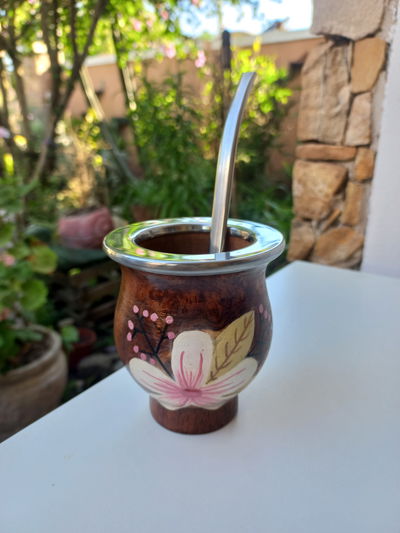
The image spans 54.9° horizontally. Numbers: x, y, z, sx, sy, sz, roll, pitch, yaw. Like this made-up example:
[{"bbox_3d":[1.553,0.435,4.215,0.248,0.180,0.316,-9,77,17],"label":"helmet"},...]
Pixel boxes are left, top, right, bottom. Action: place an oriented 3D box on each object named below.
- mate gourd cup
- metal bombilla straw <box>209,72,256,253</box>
[{"bbox_3d":[-0.003,0.032,0.206,0.088,0.098,0.088,0,18,0],"label":"mate gourd cup"},{"bbox_3d":[0.014,-0.033,0.217,0.014,0.185,0.023,5,-11,25],"label":"metal bombilla straw"}]

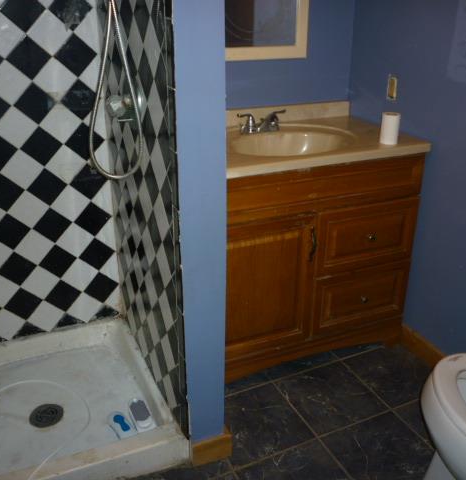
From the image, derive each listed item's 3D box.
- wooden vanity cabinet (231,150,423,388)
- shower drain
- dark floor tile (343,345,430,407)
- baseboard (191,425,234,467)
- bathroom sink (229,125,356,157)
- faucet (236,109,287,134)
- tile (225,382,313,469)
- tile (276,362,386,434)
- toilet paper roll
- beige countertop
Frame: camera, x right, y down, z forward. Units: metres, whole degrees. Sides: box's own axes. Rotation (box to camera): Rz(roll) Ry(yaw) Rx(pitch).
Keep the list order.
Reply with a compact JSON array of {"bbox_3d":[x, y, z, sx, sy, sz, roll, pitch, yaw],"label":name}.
[{"bbox_3d":[0.186,0.048,2.169,0.909,0.857,0.528,-11,26,-23],"label":"wooden vanity cabinet"},{"bbox_3d":[-0.649,0.613,1.864,0.115,0.012,0.115,-11,26,-23],"label":"shower drain"},{"bbox_3d":[0.653,0.536,2.142,0.307,0.010,0.313,-11,26,-23],"label":"dark floor tile"},{"bbox_3d":[-0.065,0.673,1.712,0.138,0.085,0.025,-11,26,-23],"label":"baseboard"},{"bbox_3d":[0.214,-0.310,1.996,0.468,0.138,0.408,-11,26,-23],"label":"bathroom sink"},{"bbox_3d":[0.116,-0.447,2.062,0.213,0.070,0.124,-11,26,-23],"label":"faucet"},{"bbox_3d":[0.083,0.643,1.897,0.303,0.010,0.313,-11,26,-23],"label":"tile"},{"bbox_3d":[0.367,0.590,2.019,0.313,0.010,0.313,-11,26,-23],"label":"tile"},{"bbox_3d":[0.559,-0.395,1.903,0.065,0.104,0.065,0,24,0],"label":"toilet paper roll"},{"bbox_3d":[0.193,-0.357,1.986,0.927,0.037,0.538,-11,26,-23],"label":"beige countertop"}]

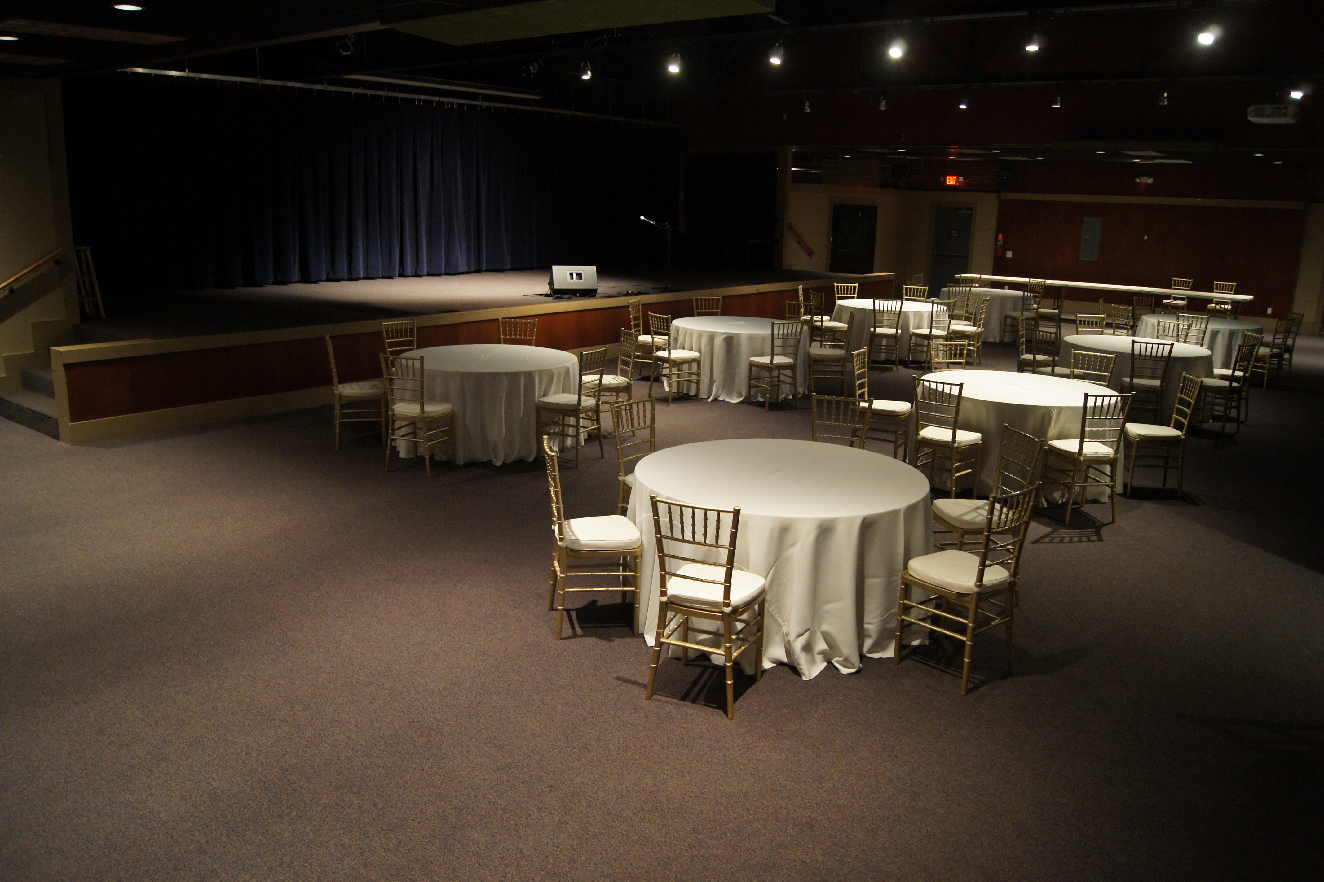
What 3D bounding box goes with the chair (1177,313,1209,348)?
[{"bbox_3d":[6.622,-1.125,12.419,0.400,0.931,0.440,12,17,36],"label":"chair"}]

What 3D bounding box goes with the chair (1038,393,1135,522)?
[{"bbox_3d":[2.986,0.076,7.016,0.405,0.935,0.450,-1,14,-10],"label":"chair"}]

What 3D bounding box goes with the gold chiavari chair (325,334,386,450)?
[{"bbox_3d":[-2.581,-0.435,8.412,0.450,0.935,0.405,-2,14,-16],"label":"gold chiavari chair"}]

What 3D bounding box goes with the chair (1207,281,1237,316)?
[{"bbox_3d":[10.378,-2.472,18.459,0.410,0.930,0.435,12,17,36],"label":"chair"}]

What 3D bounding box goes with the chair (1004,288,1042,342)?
[{"bbox_3d":[5.724,-1.983,15.754,0.405,0.935,0.450,-3,15,-19],"label":"chair"}]

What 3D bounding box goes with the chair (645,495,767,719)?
[{"bbox_3d":[0.206,0.663,4.315,0.410,0.930,0.435,8,15,23],"label":"chair"}]

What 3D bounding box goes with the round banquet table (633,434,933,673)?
[{"bbox_3d":[0.603,0.534,5.190,1.560,0.768,1.560,2,14,0],"label":"round banquet table"}]

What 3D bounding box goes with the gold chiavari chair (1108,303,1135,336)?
[{"bbox_3d":[6.155,-1.292,12.988,0.450,0.935,0.405,0,14,-8],"label":"gold chiavari chair"}]

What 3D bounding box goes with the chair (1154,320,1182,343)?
[{"bbox_3d":[5.719,-0.884,11.356,0.435,0.930,0.410,-11,18,-41],"label":"chair"}]

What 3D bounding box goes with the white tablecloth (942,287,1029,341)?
[{"bbox_3d":[5.434,-2.163,16.908,1.570,0.748,1.570,2,14,0],"label":"white tablecloth"}]

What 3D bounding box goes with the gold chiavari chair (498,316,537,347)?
[{"bbox_3d":[-1.429,-0.693,9.610,0.405,0.935,0.450,2,14,3],"label":"gold chiavari chair"}]

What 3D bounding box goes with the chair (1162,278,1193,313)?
[{"bbox_3d":[9.724,-2.578,18.771,0.400,0.931,0.440,13,18,39],"label":"chair"}]

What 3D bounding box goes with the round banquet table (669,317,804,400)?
[{"bbox_3d":[0.884,-0.967,11.423,1.570,0.748,1.570,2,14,0],"label":"round banquet table"}]

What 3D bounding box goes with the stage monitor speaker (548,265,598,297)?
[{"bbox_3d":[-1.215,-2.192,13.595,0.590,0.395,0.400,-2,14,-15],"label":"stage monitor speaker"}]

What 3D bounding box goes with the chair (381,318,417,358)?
[{"bbox_3d":[-2.303,-0.624,9.226,0.440,0.931,0.400,14,18,40],"label":"chair"}]

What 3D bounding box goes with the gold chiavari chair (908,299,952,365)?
[{"bbox_3d":[3.654,-1.446,13.407,0.410,0.930,0.435,-5,15,-24],"label":"gold chiavari chair"}]

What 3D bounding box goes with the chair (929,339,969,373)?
[{"bbox_3d":[2.638,-0.397,8.900,0.405,0.935,0.450,-1,14,-12],"label":"chair"}]

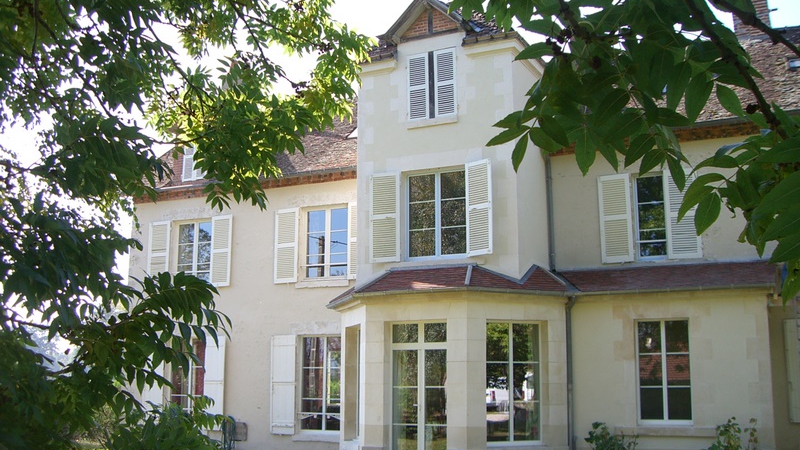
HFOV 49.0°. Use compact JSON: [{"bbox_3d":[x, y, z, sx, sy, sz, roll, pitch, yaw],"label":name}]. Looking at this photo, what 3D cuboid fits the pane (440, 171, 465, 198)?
[{"bbox_3d":[1.099,-0.801,17.728,0.570,0.585,0.020,-5,-13,24],"label":"pane"}]

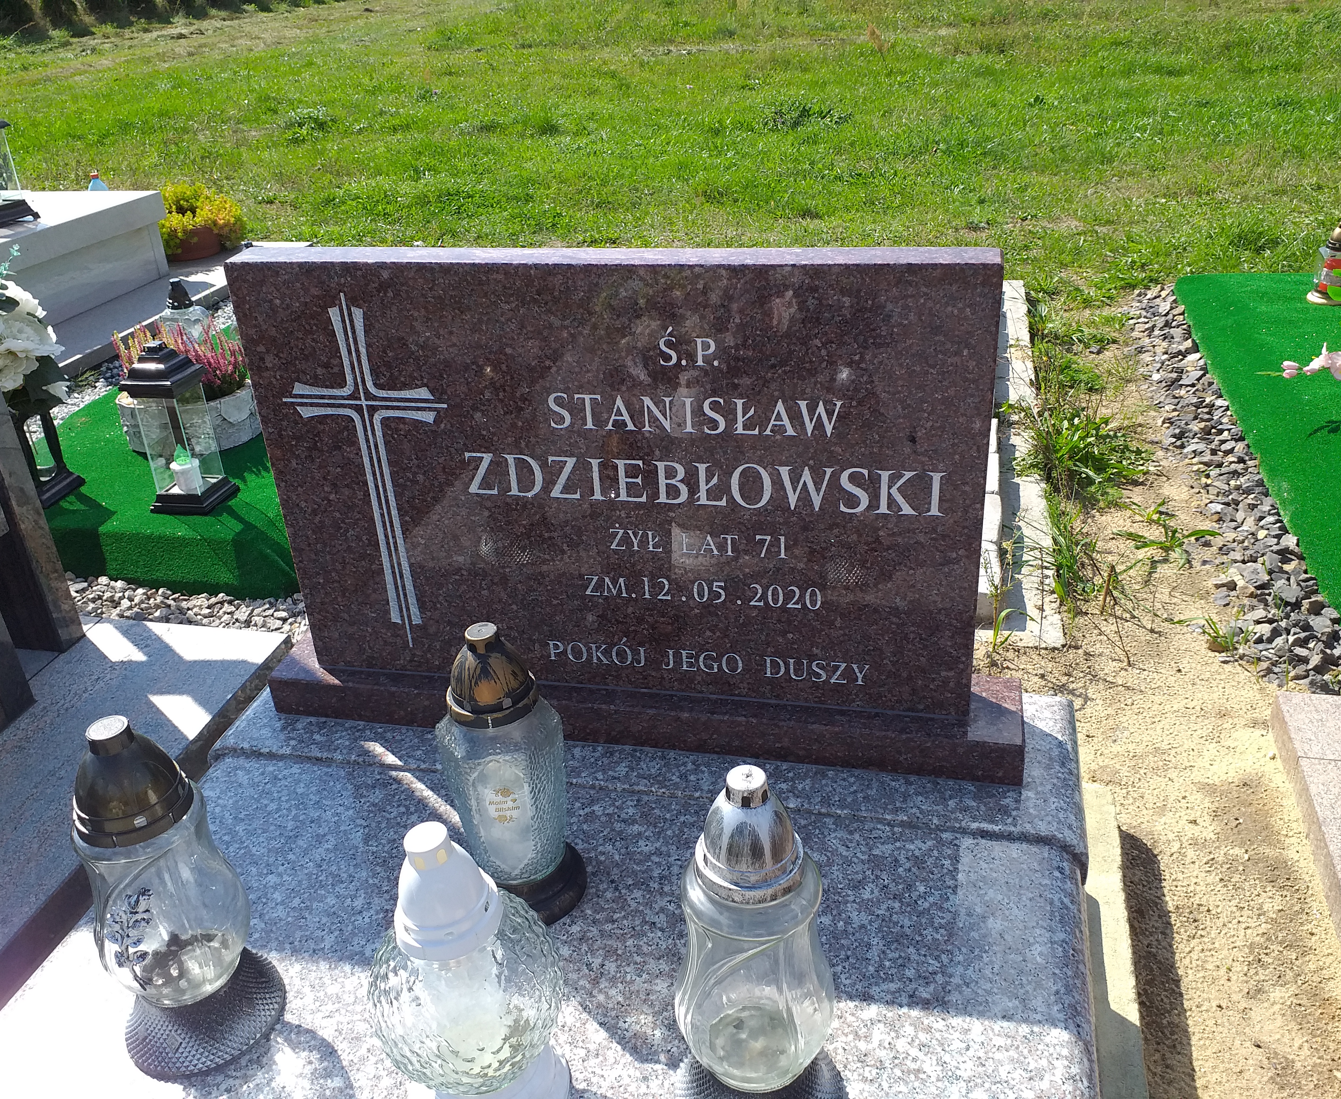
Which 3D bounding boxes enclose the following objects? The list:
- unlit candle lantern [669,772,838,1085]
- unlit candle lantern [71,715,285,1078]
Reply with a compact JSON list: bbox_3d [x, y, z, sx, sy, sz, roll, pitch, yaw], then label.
[{"bbox_3d":[0.067,0.323,0.933,0.147,0.348,0.147,-2,28,3],"label":"unlit candle lantern"},{"bbox_3d":[-0.467,0.300,1.046,0.147,0.342,0.147,-20,32,-27],"label":"unlit candle lantern"}]

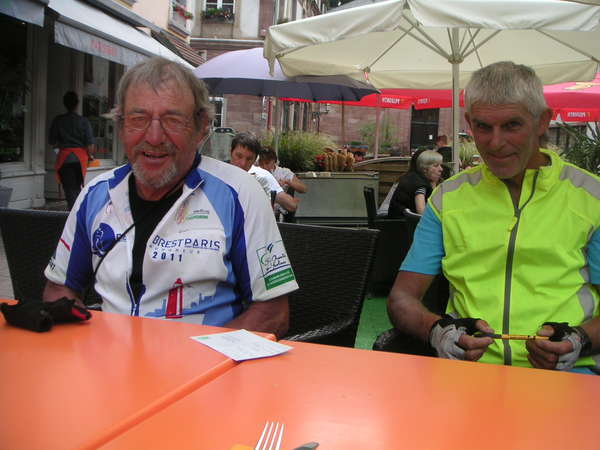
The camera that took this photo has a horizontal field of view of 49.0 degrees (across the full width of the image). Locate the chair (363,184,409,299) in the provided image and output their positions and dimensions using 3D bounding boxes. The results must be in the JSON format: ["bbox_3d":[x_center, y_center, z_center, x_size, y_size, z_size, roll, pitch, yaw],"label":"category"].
[{"bbox_3d":[0.783,0.165,5.110,0.600,0.850,0.580,2,5,-7],"label":"chair"}]

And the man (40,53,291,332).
[{"bbox_3d":[-0.319,0.278,1.230,0.580,1.240,0.760,4,5,15],"label":"man"}]

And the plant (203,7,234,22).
[{"bbox_3d":[-2.598,-6.711,21.000,1.000,0.480,0.350,3,5,2],"label":"plant"}]

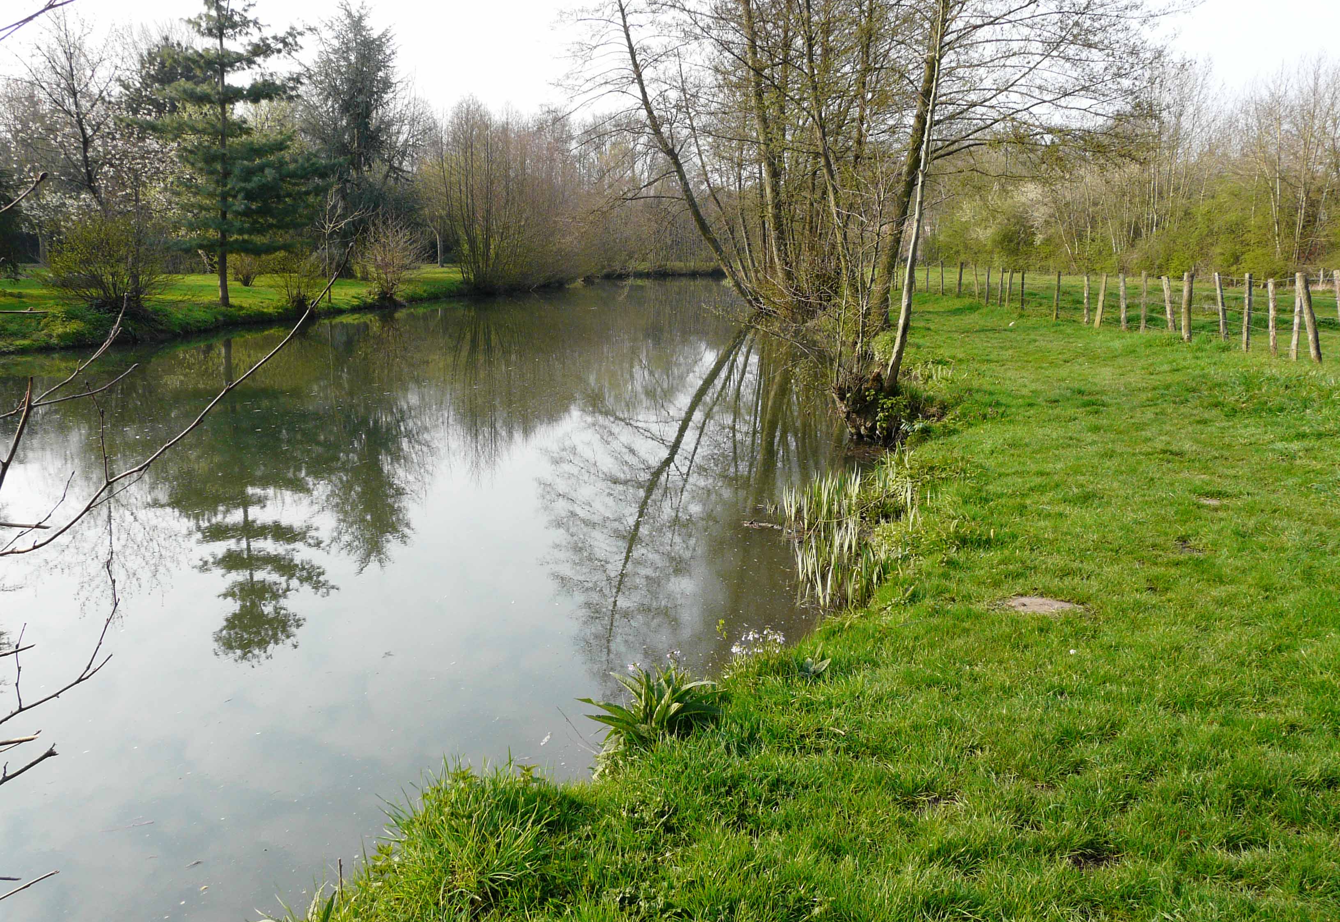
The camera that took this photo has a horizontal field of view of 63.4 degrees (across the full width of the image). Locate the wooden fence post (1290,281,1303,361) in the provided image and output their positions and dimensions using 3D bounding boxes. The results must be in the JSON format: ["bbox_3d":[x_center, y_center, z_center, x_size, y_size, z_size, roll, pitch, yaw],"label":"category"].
[{"bbox_3d":[9.128,-2.084,15.799,0.105,1.262,0.105,3,11,30],"label":"wooden fence post"}]

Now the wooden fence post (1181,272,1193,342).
[{"bbox_3d":[9.322,-2.751,19.500,0.155,1.242,0.155,2,10,25],"label":"wooden fence post"}]

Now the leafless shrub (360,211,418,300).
[{"bbox_3d":[-10.939,-7.984,42.500,2.700,3.450,2.700,-2,11,-14],"label":"leafless shrub"}]

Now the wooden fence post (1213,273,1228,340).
[{"bbox_3d":[10.140,-2.834,19.941,0.105,1.250,0.105,-7,6,28],"label":"wooden fence post"}]

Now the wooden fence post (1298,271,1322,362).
[{"bbox_3d":[9.184,-2.052,15.563,0.135,1.310,0.135,-10,4,31],"label":"wooden fence post"}]

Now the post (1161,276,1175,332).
[{"bbox_3d":[10.243,-3.204,22.239,0.115,1.154,0.115,-7,7,25],"label":"post"}]

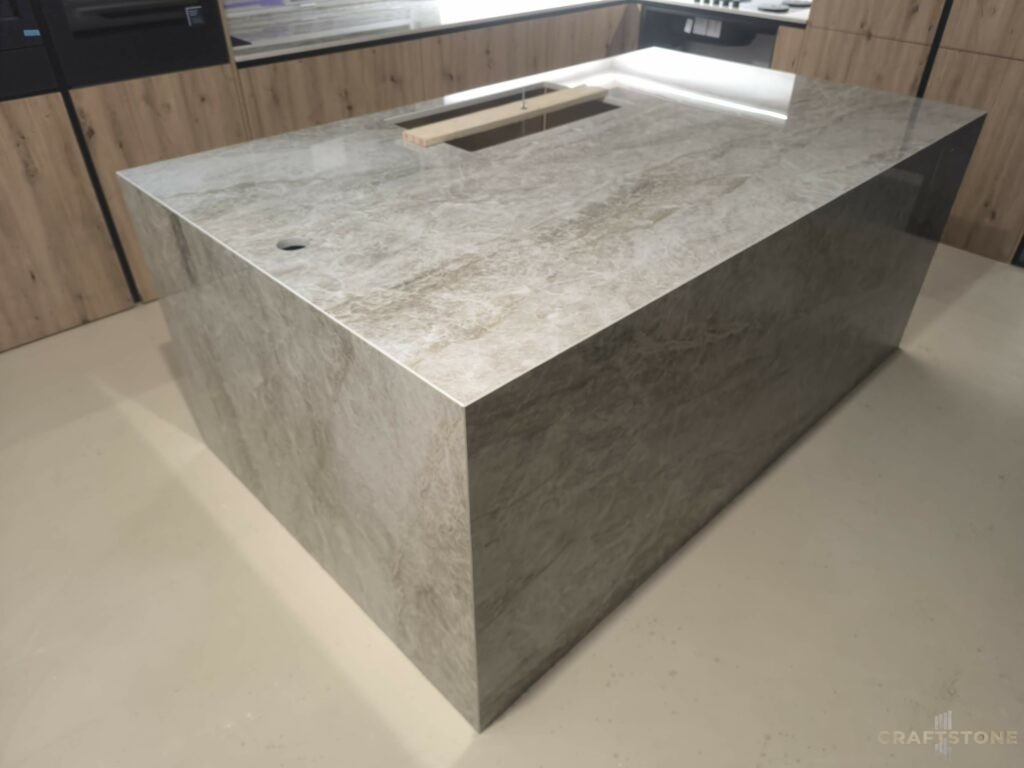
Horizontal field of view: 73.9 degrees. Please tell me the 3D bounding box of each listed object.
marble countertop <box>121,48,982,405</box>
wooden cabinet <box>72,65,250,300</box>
[{"bbox_3d":[0.273,-0.688,1.939,2.215,0.029,1.314,-30,46,-34],"label":"marble countertop"},{"bbox_3d":[-1.361,-0.826,2.849,0.607,0.864,0.023,-30,46,-34],"label":"wooden cabinet"}]

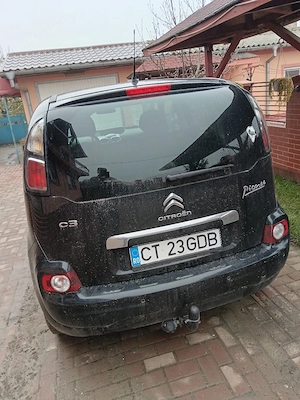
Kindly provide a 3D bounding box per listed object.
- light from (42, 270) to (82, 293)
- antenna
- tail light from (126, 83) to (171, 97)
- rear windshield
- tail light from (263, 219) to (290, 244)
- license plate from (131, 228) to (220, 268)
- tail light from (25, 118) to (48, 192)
[{"bbox_3d":[-0.471,0.433,1.663,0.185,0.112,0.080,-9,18,-6],"label":"light"},{"bbox_3d":[-0.086,-0.835,1.851,0.035,0.340,0.035,-11,48,-11],"label":"antenna"},{"bbox_3d":[-0.003,-0.589,1.678,0.245,0.033,0.035,-11,10,-11],"label":"tail light"},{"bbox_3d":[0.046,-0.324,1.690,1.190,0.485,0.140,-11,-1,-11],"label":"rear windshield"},{"bbox_3d":[0.771,0.191,1.914,0.185,0.112,0.080,-13,19,-17],"label":"tail light"},{"bbox_3d":[0.152,0.264,1.732,0.520,0.110,0.020,-11,15,-11],"label":"license plate"},{"bbox_3d":[-0.579,-0.226,1.589,0.130,0.375,0.150,-2,-4,-2],"label":"tail light"}]

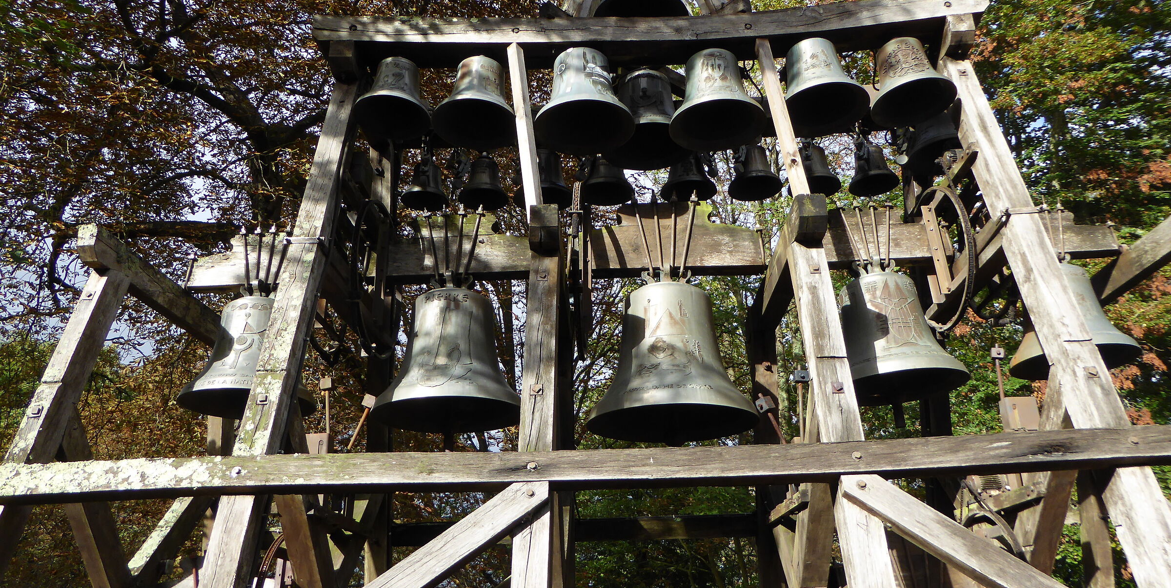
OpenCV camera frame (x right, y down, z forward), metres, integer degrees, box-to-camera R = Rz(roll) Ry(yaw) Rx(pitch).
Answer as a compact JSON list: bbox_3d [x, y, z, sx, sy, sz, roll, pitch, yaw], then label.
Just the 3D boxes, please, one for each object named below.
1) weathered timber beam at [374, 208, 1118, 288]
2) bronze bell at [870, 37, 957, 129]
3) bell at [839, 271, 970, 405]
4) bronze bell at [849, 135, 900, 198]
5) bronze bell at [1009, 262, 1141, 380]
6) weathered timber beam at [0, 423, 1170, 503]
[{"bbox_3d":[1.029,-0.370,5.506,4.889,0.440,0.180,-2,-22,1],"label":"weathered timber beam"},{"bbox_3d":[2.276,-1.552,5.734,0.564,0.486,0.564,-2,-22,2],"label":"bronze bell"},{"bbox_3d":[1.942,0.255,5.221,0.829,0.717,0.829,-2,-22,1],"label":"bell"},{"bbox_3d":[2.195,-0.986,6.252,0.359,0.340,0.359,-2,-22,1],"label":"bronze bell"},{"bbox_3d":[3.012,0.140,5.142,0.730,0.627,0.730,-2,-22,2],"label":"bronze bell"},{"bbox_3d":[0.339,0.893,4.145,6.929,0.168,0.133,-1,-36,1],"label":"weathered timber beam"}]

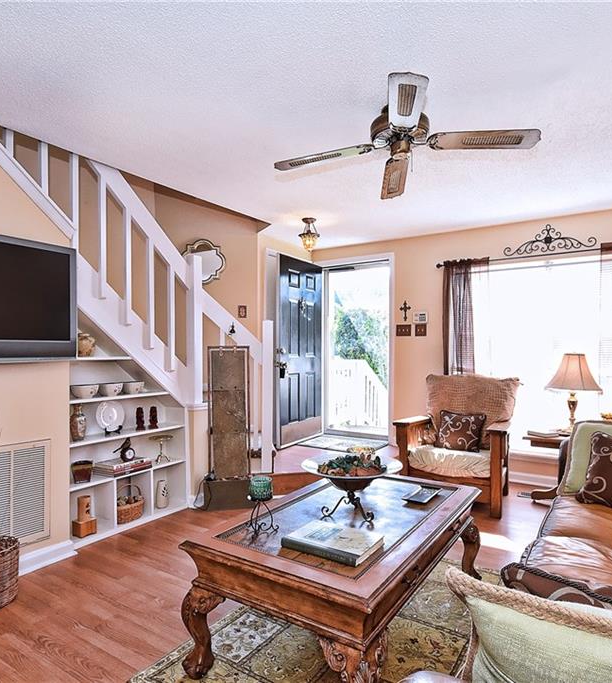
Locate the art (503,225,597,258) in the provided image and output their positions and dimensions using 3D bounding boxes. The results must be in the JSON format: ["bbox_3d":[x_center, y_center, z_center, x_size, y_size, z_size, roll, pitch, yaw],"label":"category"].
[{"bbox_3d":[2.196,-0.945,3.876,0.750,0.250,0.020,0,0,37],"label":"art"}]

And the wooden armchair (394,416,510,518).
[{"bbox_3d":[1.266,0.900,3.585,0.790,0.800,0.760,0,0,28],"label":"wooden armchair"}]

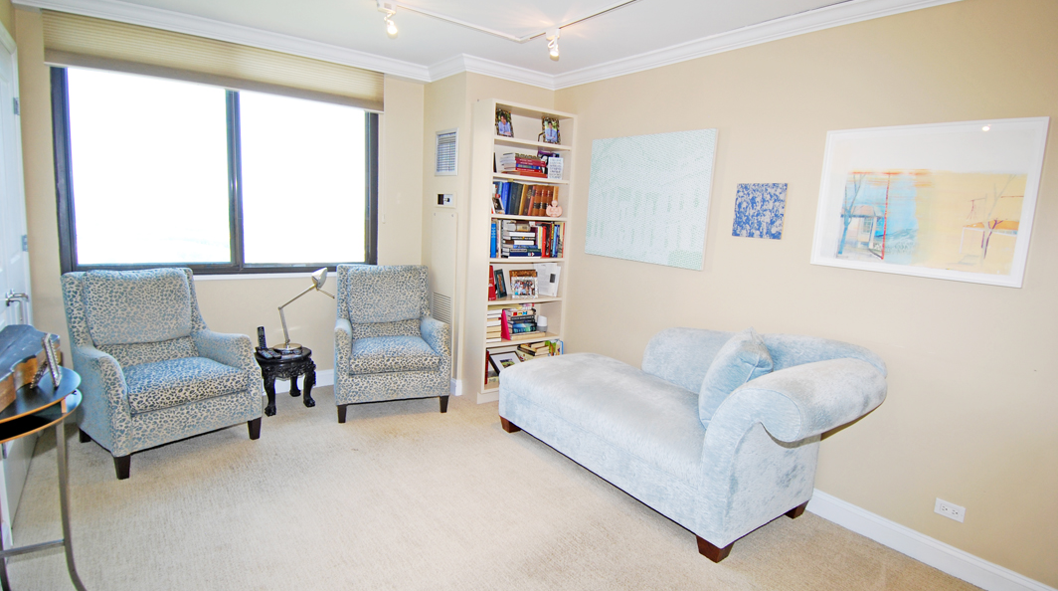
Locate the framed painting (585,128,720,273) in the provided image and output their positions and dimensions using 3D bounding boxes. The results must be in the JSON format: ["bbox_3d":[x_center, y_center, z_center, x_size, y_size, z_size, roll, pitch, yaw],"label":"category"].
[{"bbox_3d":[0.801,-0.665,3.672,0.035,0.855,1.076,-4,11,-37],"label":"framed painting"}]

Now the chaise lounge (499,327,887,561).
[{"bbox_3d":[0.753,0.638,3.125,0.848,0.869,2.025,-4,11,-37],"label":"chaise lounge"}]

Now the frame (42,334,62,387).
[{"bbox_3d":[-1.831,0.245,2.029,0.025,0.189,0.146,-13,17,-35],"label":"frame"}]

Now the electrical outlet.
[{"bbox_3d":[1.895,0.966,2.383,0.008,0.071,0.112,-4,11,-37],"label":"electrical outlet"}]

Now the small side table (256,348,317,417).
[{"bbox_3d":[-1.791,0.612,3.886,0.384,0.404,0.384,-4,11,-37],"label":"small side table"}]

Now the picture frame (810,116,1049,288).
[{"bbox_3d":[1.759,-0.429,2.423,0.030,0.674,0.830,-4,11,-37],"label":"picture frame"}]

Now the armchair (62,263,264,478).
[{"bbox_3d":[-2.227,0.392,3.240,0.838,0.995,0.798,10,11,36],"label":"armchair"}]

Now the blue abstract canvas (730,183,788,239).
[{"bbox_3d":[1.315,-0.479,3.014,0.025,0.306,0.299,-4,11,-37],"label":"blue abstract canvas"}]

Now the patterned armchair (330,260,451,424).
[{"bbox_3d":[-1.074,0.322,4.078,0.798,0.995,0.838,0,10,-22],"label":"patterned armchair"}]

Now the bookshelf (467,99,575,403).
[{"bbox_3d":[-0.086,-0.306,4.257,0.778,2.283,0.268,-4,11,-37],"label":"bookshelf"}]

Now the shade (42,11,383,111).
[{"bbox_3d":[-1.975,-1.551,3.640,2.010,0.303,0.056,-4,11,-37],"label":"shade"}]

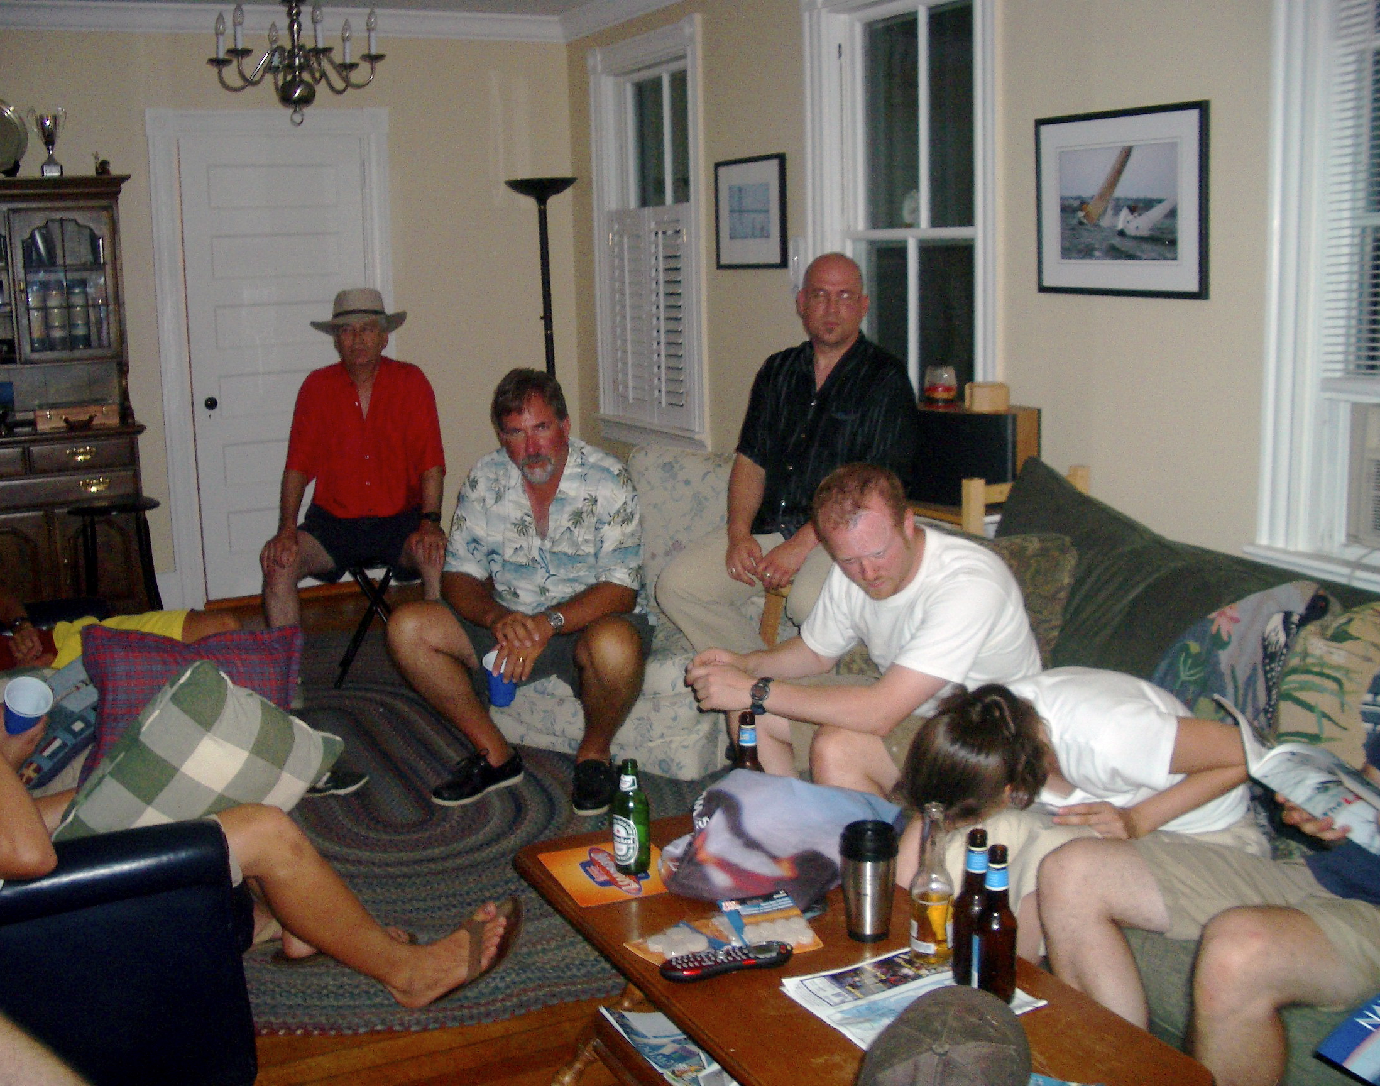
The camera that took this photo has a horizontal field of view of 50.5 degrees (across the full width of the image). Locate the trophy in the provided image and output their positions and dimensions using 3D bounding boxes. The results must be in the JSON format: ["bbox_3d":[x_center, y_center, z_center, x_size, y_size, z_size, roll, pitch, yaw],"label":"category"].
[{"bbox_3d":[-2.442,-1.516,5.550,0.145,0.265,0.090,-7,12,-26],"label":"trophy"}]

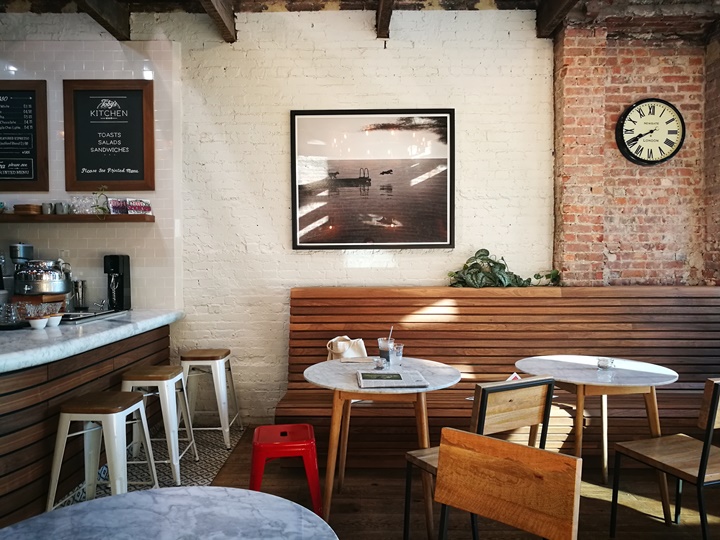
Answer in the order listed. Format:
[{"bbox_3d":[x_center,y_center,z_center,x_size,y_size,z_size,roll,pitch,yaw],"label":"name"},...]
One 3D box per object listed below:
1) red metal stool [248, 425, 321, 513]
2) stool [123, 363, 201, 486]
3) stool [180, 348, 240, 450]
[{"bbox_3d":[-0.385,1.063,2.876,0.392,0.452,0.392,0,2,-8],"label":"red metal stool"},{"bbox_3d":[-1.283,0.948,3.513,0.434,0.638,0.434,0,2,0],"label":"stool"},{"bbox_3d":[-1.120,0.928,4.115,0.434,0.638,0.434,0,2,0],"label":"stool"}]

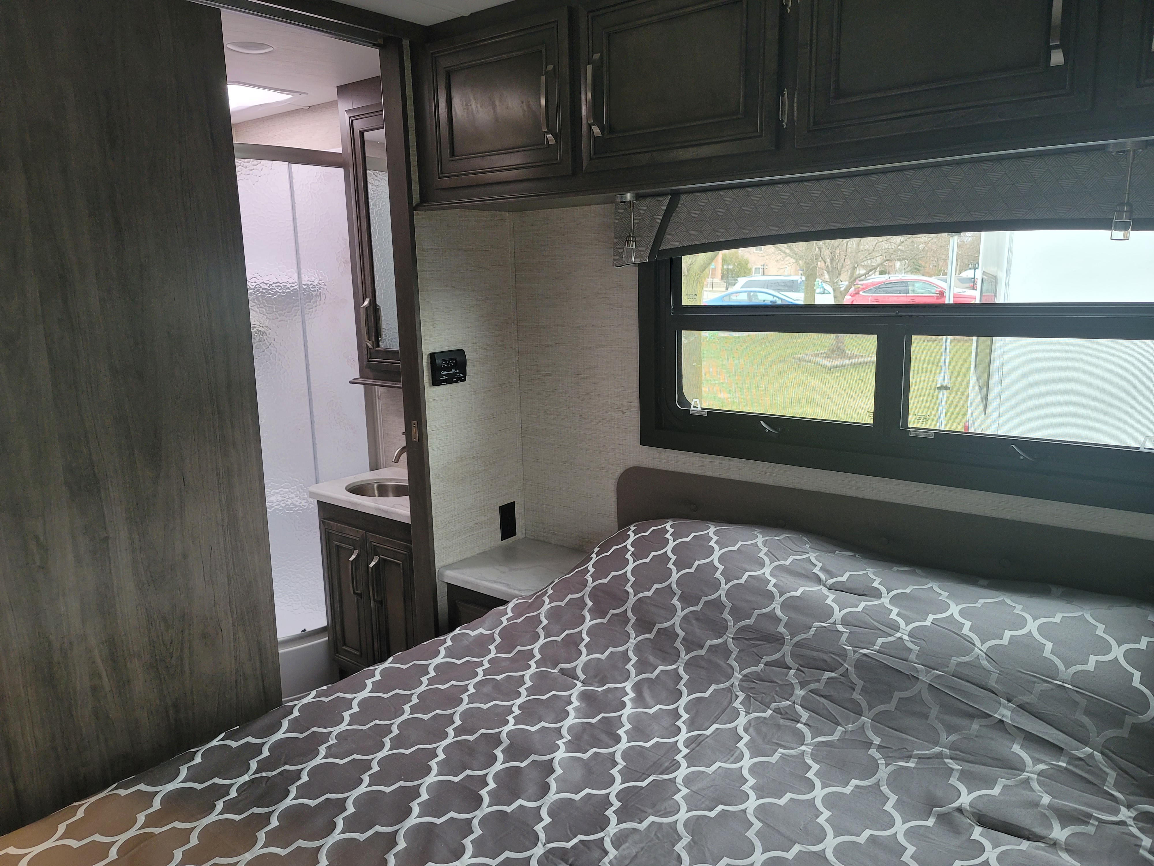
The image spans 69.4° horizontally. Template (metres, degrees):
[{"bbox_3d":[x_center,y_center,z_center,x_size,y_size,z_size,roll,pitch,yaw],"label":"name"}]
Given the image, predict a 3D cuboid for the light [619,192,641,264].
[{"bbox_3d":[0.127,-0.508,2.057,0.060,0.166,0.060,-1,10,0],"label":"light"}]

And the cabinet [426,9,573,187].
[{"bbox_3d":[-0.068,-0.819,2.165,0.468,0.354,0.406,7,13,38],"label":"cabinet"}]

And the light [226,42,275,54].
[{"bbox_3d":[-0.909,-1.073,2.323,0.123,0.018,0.123,-1,10,0],"label":"light"}]

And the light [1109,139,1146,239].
[{"bbox_3d":[0.924,-0.409,1.407,0.060,0.166,0.060,7,13,38],"label":"light"}]

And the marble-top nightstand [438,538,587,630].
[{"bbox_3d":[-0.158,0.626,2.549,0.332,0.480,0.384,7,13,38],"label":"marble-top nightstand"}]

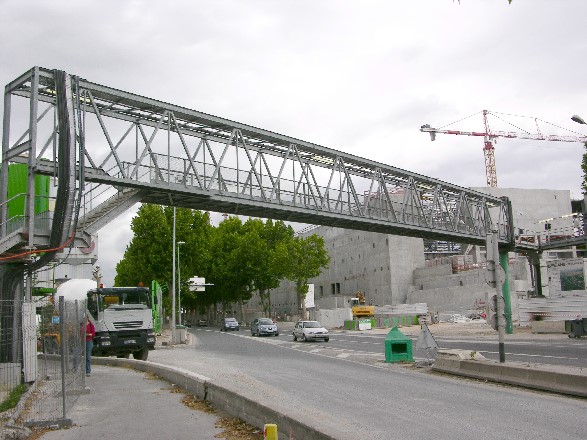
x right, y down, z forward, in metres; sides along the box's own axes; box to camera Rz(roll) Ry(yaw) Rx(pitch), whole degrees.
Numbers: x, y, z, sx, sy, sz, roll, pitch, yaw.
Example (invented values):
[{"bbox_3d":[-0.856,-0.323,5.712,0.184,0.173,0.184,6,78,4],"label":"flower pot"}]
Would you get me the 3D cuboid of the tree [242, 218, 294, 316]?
[{"bbox_3d":[-4.162,8.085,95.000,8.500,16.500,8.500,1,-9,-13],"label":"tree"}]

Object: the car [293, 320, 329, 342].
[{"bbox_3d":[1.198,7.802,41.708,1.650,1.400,3.850,1,-9,-13],"label":"car"}]

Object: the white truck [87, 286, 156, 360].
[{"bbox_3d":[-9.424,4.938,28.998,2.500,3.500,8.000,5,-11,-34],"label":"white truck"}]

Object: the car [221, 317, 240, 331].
[{"bbox_3d":[-8.016,13.300,75.365,1.720,1.600,4.200,1,-9,-13],"label":"car"}]

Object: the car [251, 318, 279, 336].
[{"bbox_3d":[-2.595,9.770,54.016,1.770,1.540,4.300,1,-9,-13],"label":"car"}]

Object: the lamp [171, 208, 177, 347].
[{"bbox_3d":[-7.908,3.136,39.600,1.200,9.800,0.350,0,-9,-12],"label":"lamp"}]

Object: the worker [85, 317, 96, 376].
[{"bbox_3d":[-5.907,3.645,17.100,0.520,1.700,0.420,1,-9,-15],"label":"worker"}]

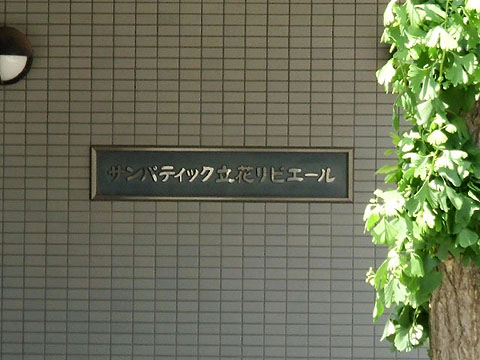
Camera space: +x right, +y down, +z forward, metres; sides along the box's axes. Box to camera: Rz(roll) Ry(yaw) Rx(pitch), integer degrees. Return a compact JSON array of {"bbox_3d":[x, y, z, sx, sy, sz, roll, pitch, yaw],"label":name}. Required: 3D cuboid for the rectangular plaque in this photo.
[{"bbox_3d":[-0.083,-0.028,15.125,1.200,0.250,0.045,1,-1,3],"label":"rectangular plaque"}]

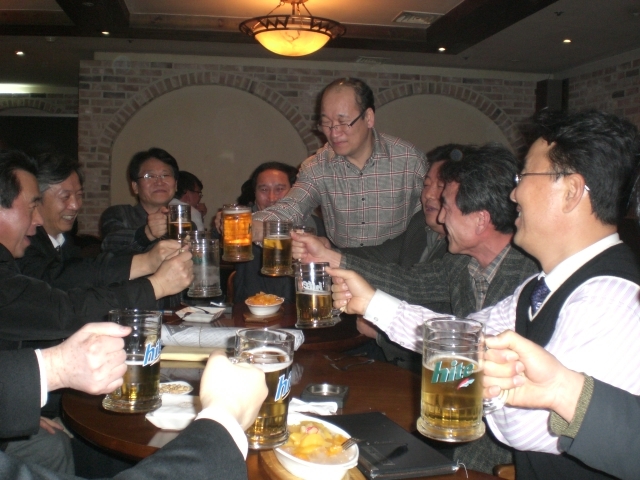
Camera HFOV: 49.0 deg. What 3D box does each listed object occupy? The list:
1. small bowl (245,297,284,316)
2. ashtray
[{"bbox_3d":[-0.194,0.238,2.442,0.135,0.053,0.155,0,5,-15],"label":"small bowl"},{"bbox_3d":[0.012,0.351,1.588,0.095,0.023,0.095,2,5,9],"label":"ashtray"}]

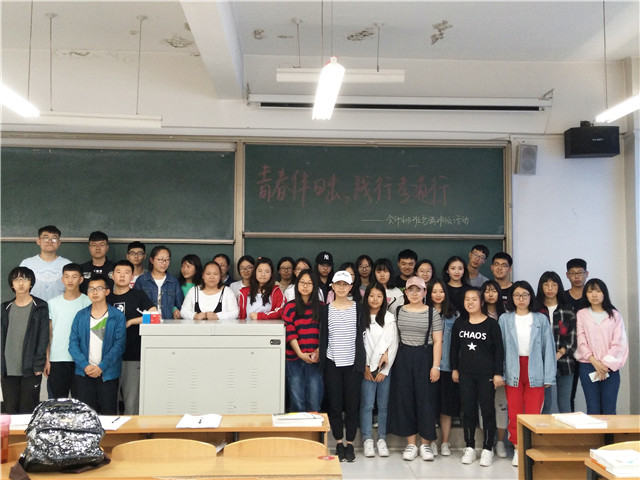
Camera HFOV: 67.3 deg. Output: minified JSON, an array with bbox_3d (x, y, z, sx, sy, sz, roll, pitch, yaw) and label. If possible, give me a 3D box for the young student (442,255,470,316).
[{"bbox_3d":[1.359,0.965,4.767,0.430,1.601,0.280,0,-2,11],"label":"young student"}]

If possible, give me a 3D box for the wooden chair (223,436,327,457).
[{"bbox_3d":[-0.237,1.451,2.631,0.500,0.876,0.450,0,-2,-2],"label":"wooden chair"}]

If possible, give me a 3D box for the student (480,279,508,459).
[{"bbox_3d":[1.593,1.185,4.465,0.430,1.623,0.300,0,-3,10],"label":"student"}]

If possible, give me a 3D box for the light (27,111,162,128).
[{"bbox_3d":[-2.134,-1.142,4.565,1.237,0.100,0.120,2,-2,-3],"label":"light"}]

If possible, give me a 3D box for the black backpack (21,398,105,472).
[{"bbox_3d":[-1.277,0.961,2.412,0.360,0.325,0.200,1,-3,-18],"label":"black backpack"}]

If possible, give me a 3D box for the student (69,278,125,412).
[{"bbox_3d":[-1.985,1.127,4.246,0.470,1.641,0.280,1,-2,-18],"label":"student"}]

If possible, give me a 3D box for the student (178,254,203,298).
[{"bbox_3d":[-1.528,1.017,5.604,0.430,1.684,0.280,1,-3,-5],"label":"student"}]

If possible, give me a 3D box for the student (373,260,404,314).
[{"bbox_3d":[0.638,0.996,4.763,0.430,1.614,0.280,0,-2,3],"label":"student"}]

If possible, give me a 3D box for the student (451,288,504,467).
[{"bbox_3d":[1.438,1.226,4.414,0.470,1.555,0.290,0,-2,7],"label":"student"}]

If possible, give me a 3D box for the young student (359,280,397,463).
[{"bbox_3d":[0.545,1.194,4.444,0.390,1.588,0.320,0,-3,0],"label":"young student"}]

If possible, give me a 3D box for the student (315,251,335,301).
[{"bbox_3d":[0.044,0.991,5.305,0.440,1.728,0.280,0,-3,0],"label":"student"}]

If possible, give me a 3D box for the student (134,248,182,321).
[{"bbox_3d":[-1.816,0.960,5.406,0.470,1.774,0.300,1,-3,-15],"label":"student"}]

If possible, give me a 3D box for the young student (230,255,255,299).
[{"bbox_3d":[-0.848,0.973,5.267,0.430,1.605,0.280,0,-2,-5],"label":"young student"}]

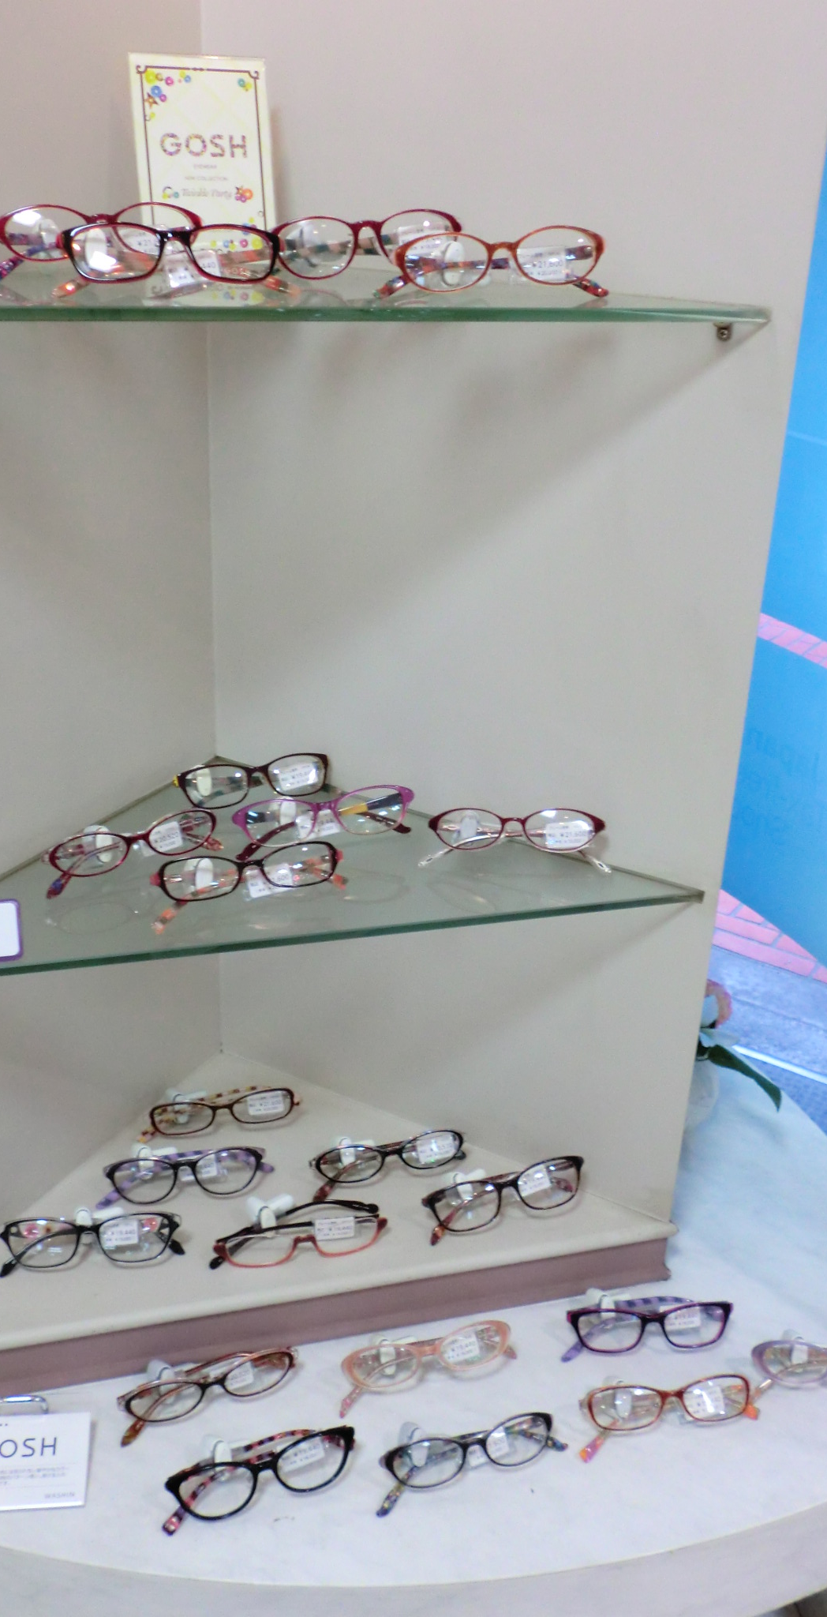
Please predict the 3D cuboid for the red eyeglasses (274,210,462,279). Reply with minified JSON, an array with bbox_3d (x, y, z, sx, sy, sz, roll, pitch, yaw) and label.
[{"bbox_3d":[-0.032,-0.370,0.979,0.138,0.046,0.042,-8,15,-22],"label":"red eyeglasses"}]

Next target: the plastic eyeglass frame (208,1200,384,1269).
[{"bbox_3d":[-0.090,0.332,1.172,0.139,0.043,0.053,-5,13,-15],"label":"plastic eyeglass frame"}]

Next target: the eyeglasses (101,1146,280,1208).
[{"bbox_3d":[-0.187,0.298,1.233,0.138,0.045,0.042,-4,13,-13],"label":"eyeglasses"}]

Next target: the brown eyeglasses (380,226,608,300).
[{"bbox_3d":[0.048,-0.333,0.922,0.142,0.043,0.037,-4,8,-14],"label":"brown eyeglasses"}]

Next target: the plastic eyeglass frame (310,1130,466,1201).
[{"bbox_3d":[-0.021,0.295,1.260,0.134,0.042,0.036,-5,8,-15],"label":"plastic eyeglass frame"}]

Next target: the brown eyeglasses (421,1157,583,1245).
[{"bbox_3d":[0.073,0.313,1.227,0.142,0.047,0.042,-7,14,-20],"label":"brown eyeglasses"}]

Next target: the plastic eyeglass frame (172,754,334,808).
[{"bbox_3d":[-0.130,-0.024,1.203,0.132,0.044,0.041,-7,14,-20],"label":"plastic eyeglass frame"}]

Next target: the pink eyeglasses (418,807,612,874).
[{"bbox_3d":[0.078,0.023,1.131,0.140,0.042,0.036,1,7,-3],"label":"pink eyeglasses"}]

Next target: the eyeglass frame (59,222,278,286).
[{"bbox_3d":[-0.147,-0.334,0.911,0.140,0.042,0.037,-4,8,-13],"label":"eyeglass frame"}]

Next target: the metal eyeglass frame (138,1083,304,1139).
[{"bbox_3d":[-0.166,0.267,1.308,0.133,0.040,0.036,-5,8,-15],"label":"metal eyeglass frame"}]

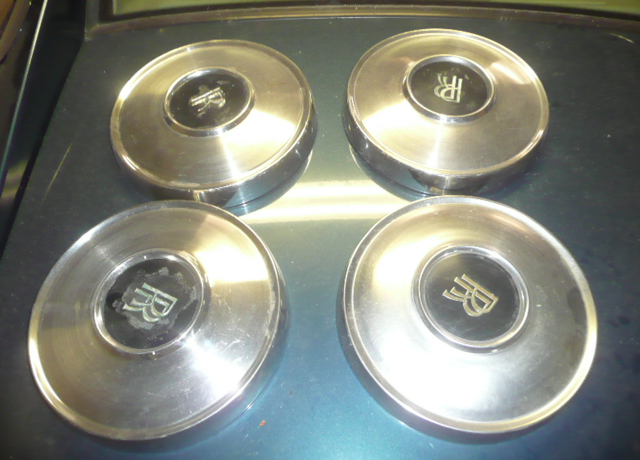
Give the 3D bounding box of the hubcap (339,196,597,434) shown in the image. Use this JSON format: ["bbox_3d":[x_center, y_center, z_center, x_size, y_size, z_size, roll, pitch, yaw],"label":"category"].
[{"bbox_3d":[0.150,0.075,0.528,0.263,0.054,0.263,0,60,-1],"label":"hubcap"}]

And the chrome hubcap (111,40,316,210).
[{"bbox_3d":[-0.136,-0.148,0.655,0.263,0.054,0.263,0,60,3],"label":"chrome hubcap"}]

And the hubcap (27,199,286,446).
[{"bbox_3d":[-0.164,0.081,0.527,0.263,0.054,0.263,0,60,3],"label":"hubcap"}]

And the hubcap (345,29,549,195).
[{"bbox_3d":[0.163,-0.167,0.667,0.263,0.054,0.263,0,60,0],"label":"hubcap"}]

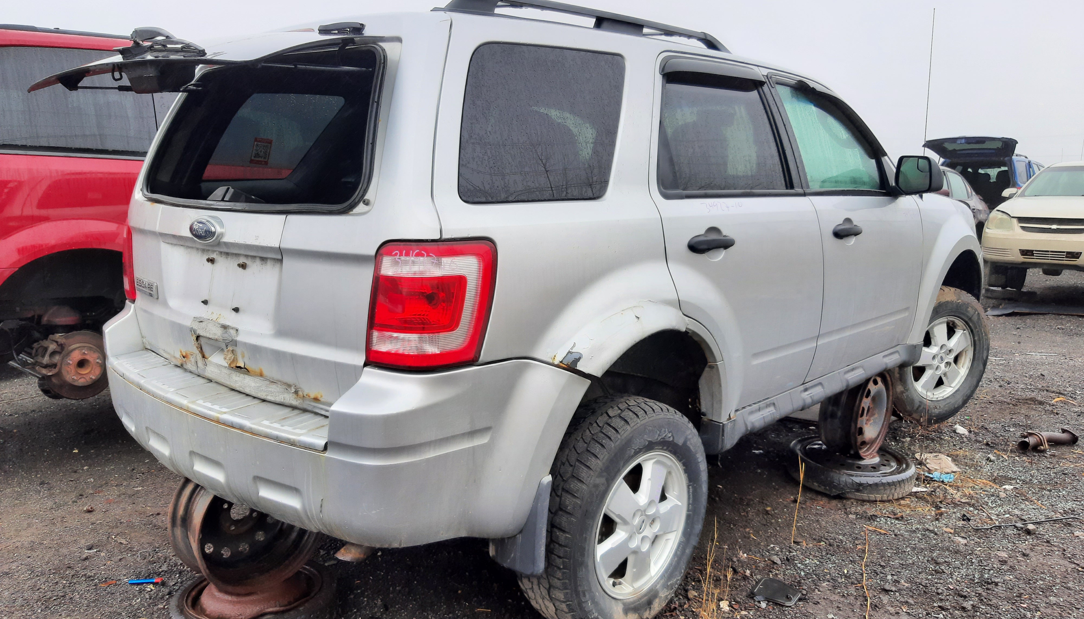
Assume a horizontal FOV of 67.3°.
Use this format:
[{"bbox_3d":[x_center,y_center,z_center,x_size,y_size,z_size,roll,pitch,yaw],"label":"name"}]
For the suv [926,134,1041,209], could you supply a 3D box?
[{"bbox_3d":[10.245,-2.660,18.417,1.820,1.880,4.550,8,12,38],"label":"suv"}]

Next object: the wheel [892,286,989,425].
[{"bbox_3d":[2.023,0.241,4.264,0.720,0.720,0.235,-4,10,-23],"label":"wheel"}]

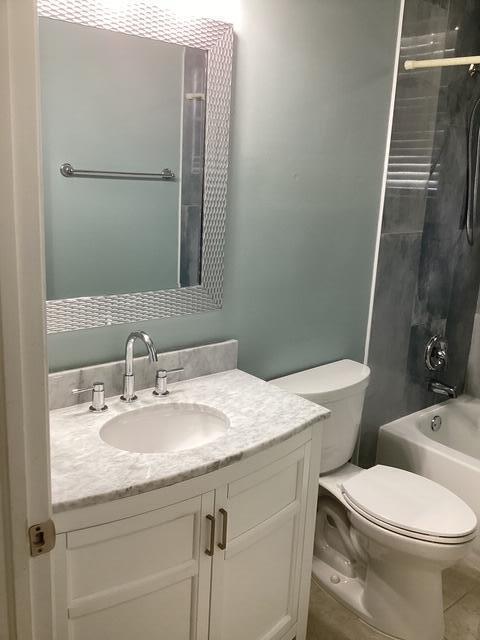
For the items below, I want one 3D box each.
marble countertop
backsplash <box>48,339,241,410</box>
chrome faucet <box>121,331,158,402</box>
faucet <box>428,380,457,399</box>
[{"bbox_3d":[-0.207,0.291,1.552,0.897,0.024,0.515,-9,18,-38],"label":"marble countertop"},{"bbox_3d":[-0.362,0.174,1.724,0.897,0.105,0.021,-9,18,-38],"label":"backsplash"},{"bbox_3d":[-0.281,0.141,1.617,0.051,0.228,0.185,-9,18,-38],"label":"chrome faucet"},{"bbox_3d":[1.021,0.362,2.863,0.056,0.052,0.136,-9,18,-38],"label":"faucet"}]

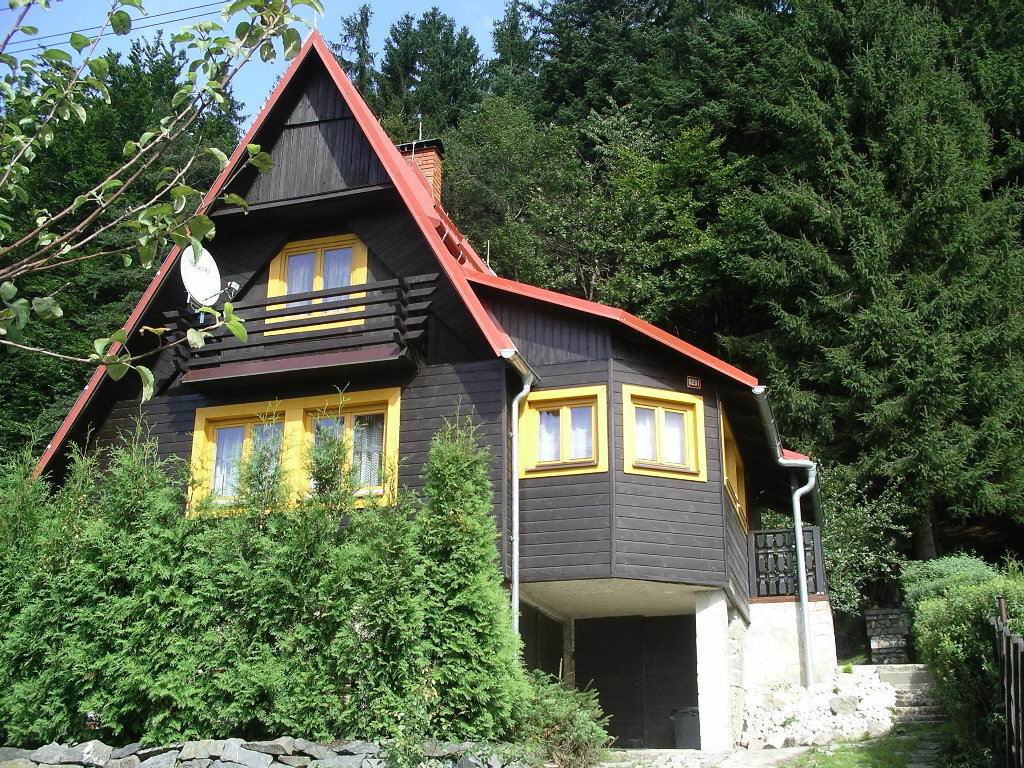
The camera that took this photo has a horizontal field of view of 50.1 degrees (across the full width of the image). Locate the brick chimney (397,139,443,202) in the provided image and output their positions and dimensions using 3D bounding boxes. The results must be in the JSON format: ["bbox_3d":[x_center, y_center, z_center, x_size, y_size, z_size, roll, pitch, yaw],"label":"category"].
[{"bbox_3d":[-1.536,-3.403,18.174,0.720,1.058,0.480,-5,-19,17],"label":"brick chimney"}]

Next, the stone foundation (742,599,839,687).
[{"bbox_3d":[4.502,4.217,17.582,1.300,1.349,1.300,-5,-19,17],"label":"stone foundation"}]

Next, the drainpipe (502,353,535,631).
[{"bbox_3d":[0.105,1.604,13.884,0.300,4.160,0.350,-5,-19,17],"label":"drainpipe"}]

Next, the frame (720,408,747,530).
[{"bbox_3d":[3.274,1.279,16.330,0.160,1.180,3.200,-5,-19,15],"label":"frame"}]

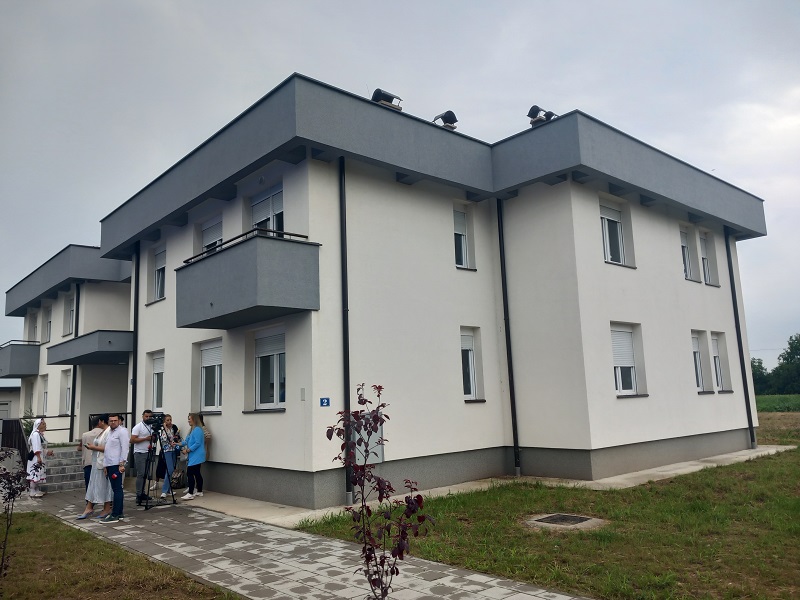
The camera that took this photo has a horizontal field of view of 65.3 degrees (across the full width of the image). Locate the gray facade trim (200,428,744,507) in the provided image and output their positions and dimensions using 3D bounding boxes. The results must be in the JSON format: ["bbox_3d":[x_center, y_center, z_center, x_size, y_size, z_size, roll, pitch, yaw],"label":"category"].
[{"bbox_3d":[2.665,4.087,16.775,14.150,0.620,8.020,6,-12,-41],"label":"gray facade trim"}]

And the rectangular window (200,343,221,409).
[{"bbox_3d":[-4.305,1.861,14.689,0.120,1.490,1.580,6,-12,-41],"label":"rectangular window"}]

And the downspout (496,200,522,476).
[{"bbox_3d":[2.505,0.751,14.372,0.120,6.433,0.120,6,-12,-41],"label":"downspout"}]

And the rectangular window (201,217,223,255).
[{"bbox_3d":[-4.407,-1.149,14.946,0.140,1.420,1.600,6,-12,-41],"label":"rectangular window"}]

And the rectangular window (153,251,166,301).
[{"bbox_3d":[-6.562,-0.672,17.565,0.120,1.468,1.365,6,-12,-41],"label":"rectangular window"}]

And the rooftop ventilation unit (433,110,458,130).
[{"bbox_3d":[1.128,-4.400,15.296,0.500,0.420,0.460,6,-12,-41],"label":"rooftop ventilation unit"}]

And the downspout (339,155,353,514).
[{"bbox_3d":[-1.021,0.444,11.688,0.120,6.545,0.120,6,-12,-41],"label":"downspout"}]

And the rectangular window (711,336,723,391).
[{"bbox_3d":[8.828,1.775,17.556,0.940,1.550,0.130,6,-12,-41],"label":"rectangular window"}]

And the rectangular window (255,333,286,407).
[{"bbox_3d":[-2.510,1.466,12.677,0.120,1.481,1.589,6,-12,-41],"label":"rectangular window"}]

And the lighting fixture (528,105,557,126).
[{"bbox_3d":[3.475,-4.500,15.218,0.720,0.420,0.440,6,-12,-41],"label":"lighting fixture"}]

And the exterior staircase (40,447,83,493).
[{"bbox_3d":[-8.210,4.094,15.188,1.750,0.920,1.700,6,-12,-41],"label":"exterior staircase"}]

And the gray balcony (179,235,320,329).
[{"bbox_3d":[-3.133,-0.225,12.300,1.170,1.230,3.670,6,-12,-41],"label":"gray balcony"}]

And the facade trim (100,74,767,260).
[{"bbox_3d":[1.108,-2.168,19.115,15.446,1.122,13.301,6,-12,-41],"label":"facade trim"}]

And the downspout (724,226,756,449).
[{"bbox_3d":[9.983,1.046,18.332,0.120,6.489,0.120,6,-12,-41],"label":"downspout"}]

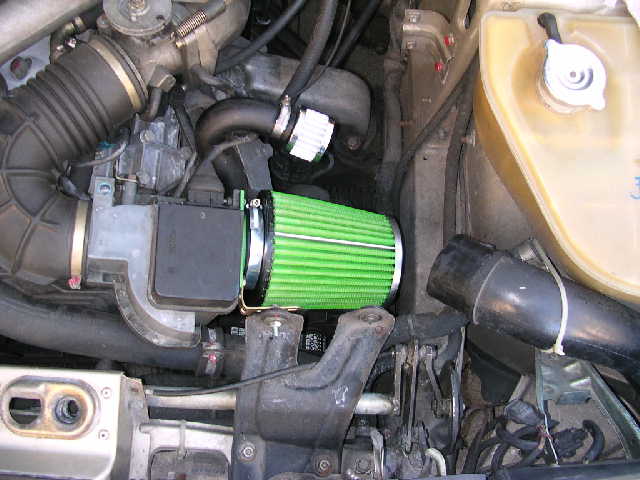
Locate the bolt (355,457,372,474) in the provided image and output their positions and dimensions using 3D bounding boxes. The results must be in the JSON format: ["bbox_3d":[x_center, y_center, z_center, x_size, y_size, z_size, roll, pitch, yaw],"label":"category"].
[{"bbox_3d":[0.048,0.248,0.750,0.016,0.010,0.016,0,76,0],"label":"bolt"}]

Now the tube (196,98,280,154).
[{"bbox_3d":[-0.097,-0.133,0.800,0.098,0.055,0.068,0,63,0],"label":"tube"}]

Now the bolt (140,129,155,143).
[{"bbox_3d":[-0.212,-0.128,0.840,0.015,0.010,0.015,0,63,0],"label":"bolt"}]

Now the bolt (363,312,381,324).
[{"bbox_3d":[0.054,0.083,0.720,0.017,0.017,0.011,0,37,0],"label":"bolt"}]

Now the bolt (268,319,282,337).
[{"bbox_3d":[-0.046,0.091,0.710,0.015,0.015,0.014,0,49,0],"label":"bolt"}]

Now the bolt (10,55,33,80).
[{"bbox_3d":[-0.362,-0.208,0.830,0.023,0.013,0.023,0,63,0],"label":"bolt"}]

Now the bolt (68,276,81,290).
[{"bbox_3d":[-0.273,0.048,0.760,0.012,0.012,0.010,0,30,0],"label":"bolt"}]

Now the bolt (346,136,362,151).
[{"bbox_3d":[0.044,-0.123,0.870,0.016,0.010,0.016,0,63,0],"label":"bolt"}]

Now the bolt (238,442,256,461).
[{"bbox_3d":[-0.076,0.223,0.720,0.016,0.010,0.016,0,76,0],"label":"bolt"}]

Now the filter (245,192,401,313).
[{"bbox_3d":[0.003,0.014,0.770,0.162,0.132,0.132,4,89,-12],"label":"filter"}]

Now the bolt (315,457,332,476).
[{"bbox_3d":[0.004,0.238,0.720,0.016,0.010,0.016,0,76,0],"label":"bolt"}]

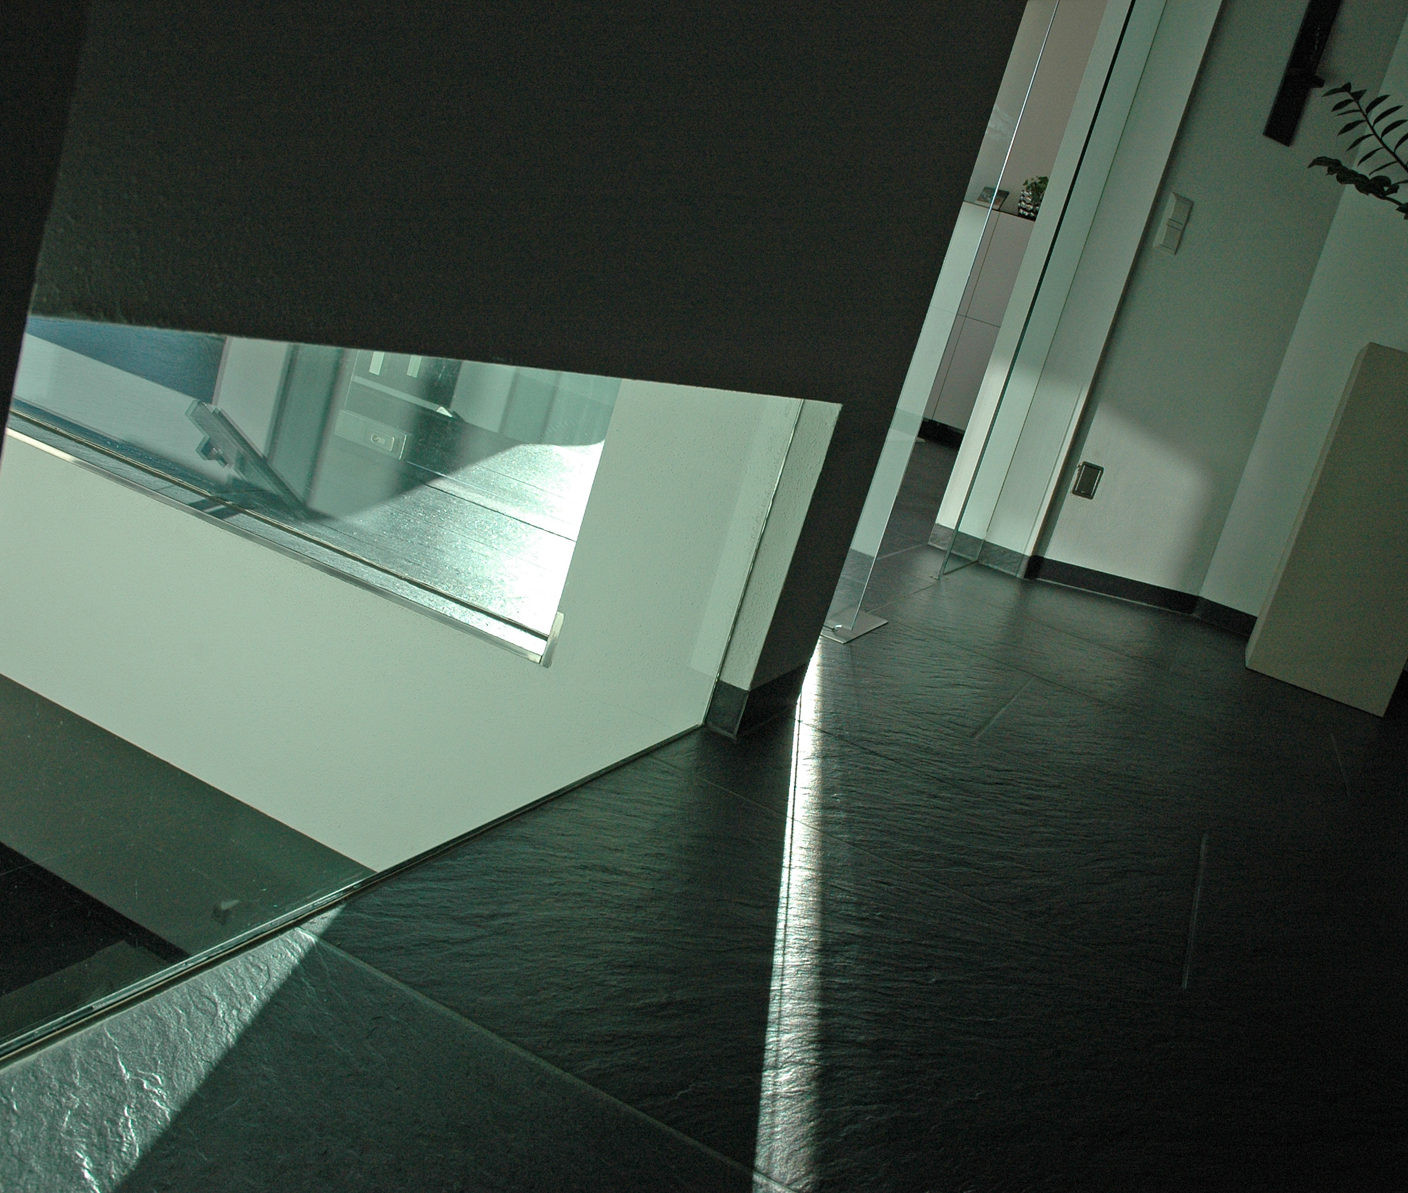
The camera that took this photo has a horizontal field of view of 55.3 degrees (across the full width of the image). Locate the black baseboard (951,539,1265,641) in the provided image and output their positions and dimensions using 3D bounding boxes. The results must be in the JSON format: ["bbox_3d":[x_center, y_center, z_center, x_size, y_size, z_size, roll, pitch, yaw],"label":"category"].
[{"bbox_3d":[1.211,-0.027,4.056,0.993,0.064,0.186,12,13,-18],"label":"black baseboard"}]

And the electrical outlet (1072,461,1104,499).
[{"bbox_3d":[1.157,-0.346,4.034,0.078,0.097,0.020,11,14,-24],"label":"electrical outlet"}]

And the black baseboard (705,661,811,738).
[{"bbox_3d":[0.079,0.137,1.911,0.048,0.067,0.244,21,13,20],"label":"black baseboard"}]

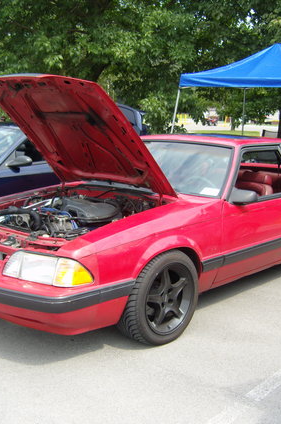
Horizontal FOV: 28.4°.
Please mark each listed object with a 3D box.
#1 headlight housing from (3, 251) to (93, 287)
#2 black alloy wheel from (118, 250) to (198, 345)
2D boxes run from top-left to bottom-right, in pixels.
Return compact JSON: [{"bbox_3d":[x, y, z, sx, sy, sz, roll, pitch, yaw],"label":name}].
[{"bbox_3d":[-0.522,0.312,3.180,0.550,0.170,0.250,11,13,41],"label":"headlight housing"},{"bbox_3d":[0.114,0.546,3.662,0.240,0.636,0.636,11,13,41],"label":"black alloy wheel"}]

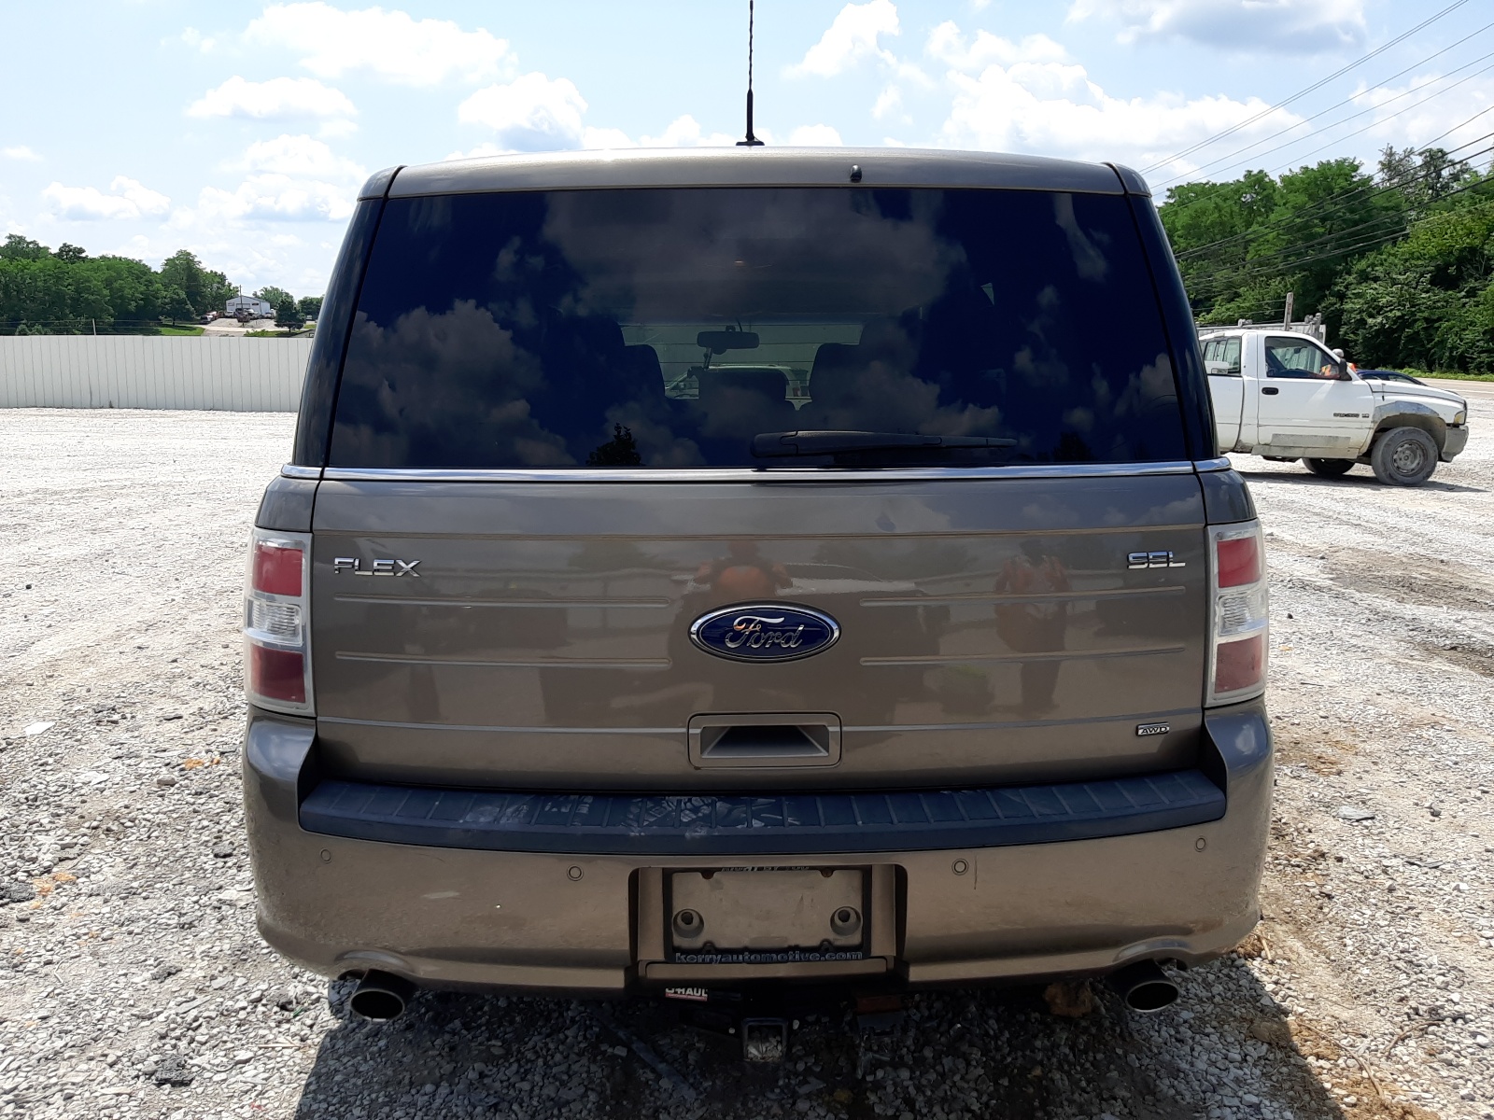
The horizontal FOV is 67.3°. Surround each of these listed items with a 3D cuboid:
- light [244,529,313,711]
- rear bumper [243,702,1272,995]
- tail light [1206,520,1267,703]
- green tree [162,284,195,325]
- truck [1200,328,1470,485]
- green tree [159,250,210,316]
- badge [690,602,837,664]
[{"bbox_3d":[-0.784,0.084,1.860,0.210,0.310,0.210,0,10,-1],"label":"light"},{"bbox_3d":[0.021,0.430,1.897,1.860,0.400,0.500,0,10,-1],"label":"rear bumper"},{"bbox_3d":[0.827,0.090,1.881,0.210,0.310,0.210,0,10,-1],"label":"tail light"},{"bbox_3d":[-113.974,-51.253,225.000,6.700,8.400,6.700,5,11,25],"label":"green tree"},{"bbox_3d":[5.948,-2.001,14.314,5.450,1.830,2.000,1,10,3],"label":"truck"},{"bbox_3d":[-122.704,-60.142,245.000,11.000,14.800,11.000,5,11,25],"label":"green tree"},{"bbox_3d":[0.025,0.109,1.682,0.229,0.092,0.020,0,10,-1],"label":"badge"}]

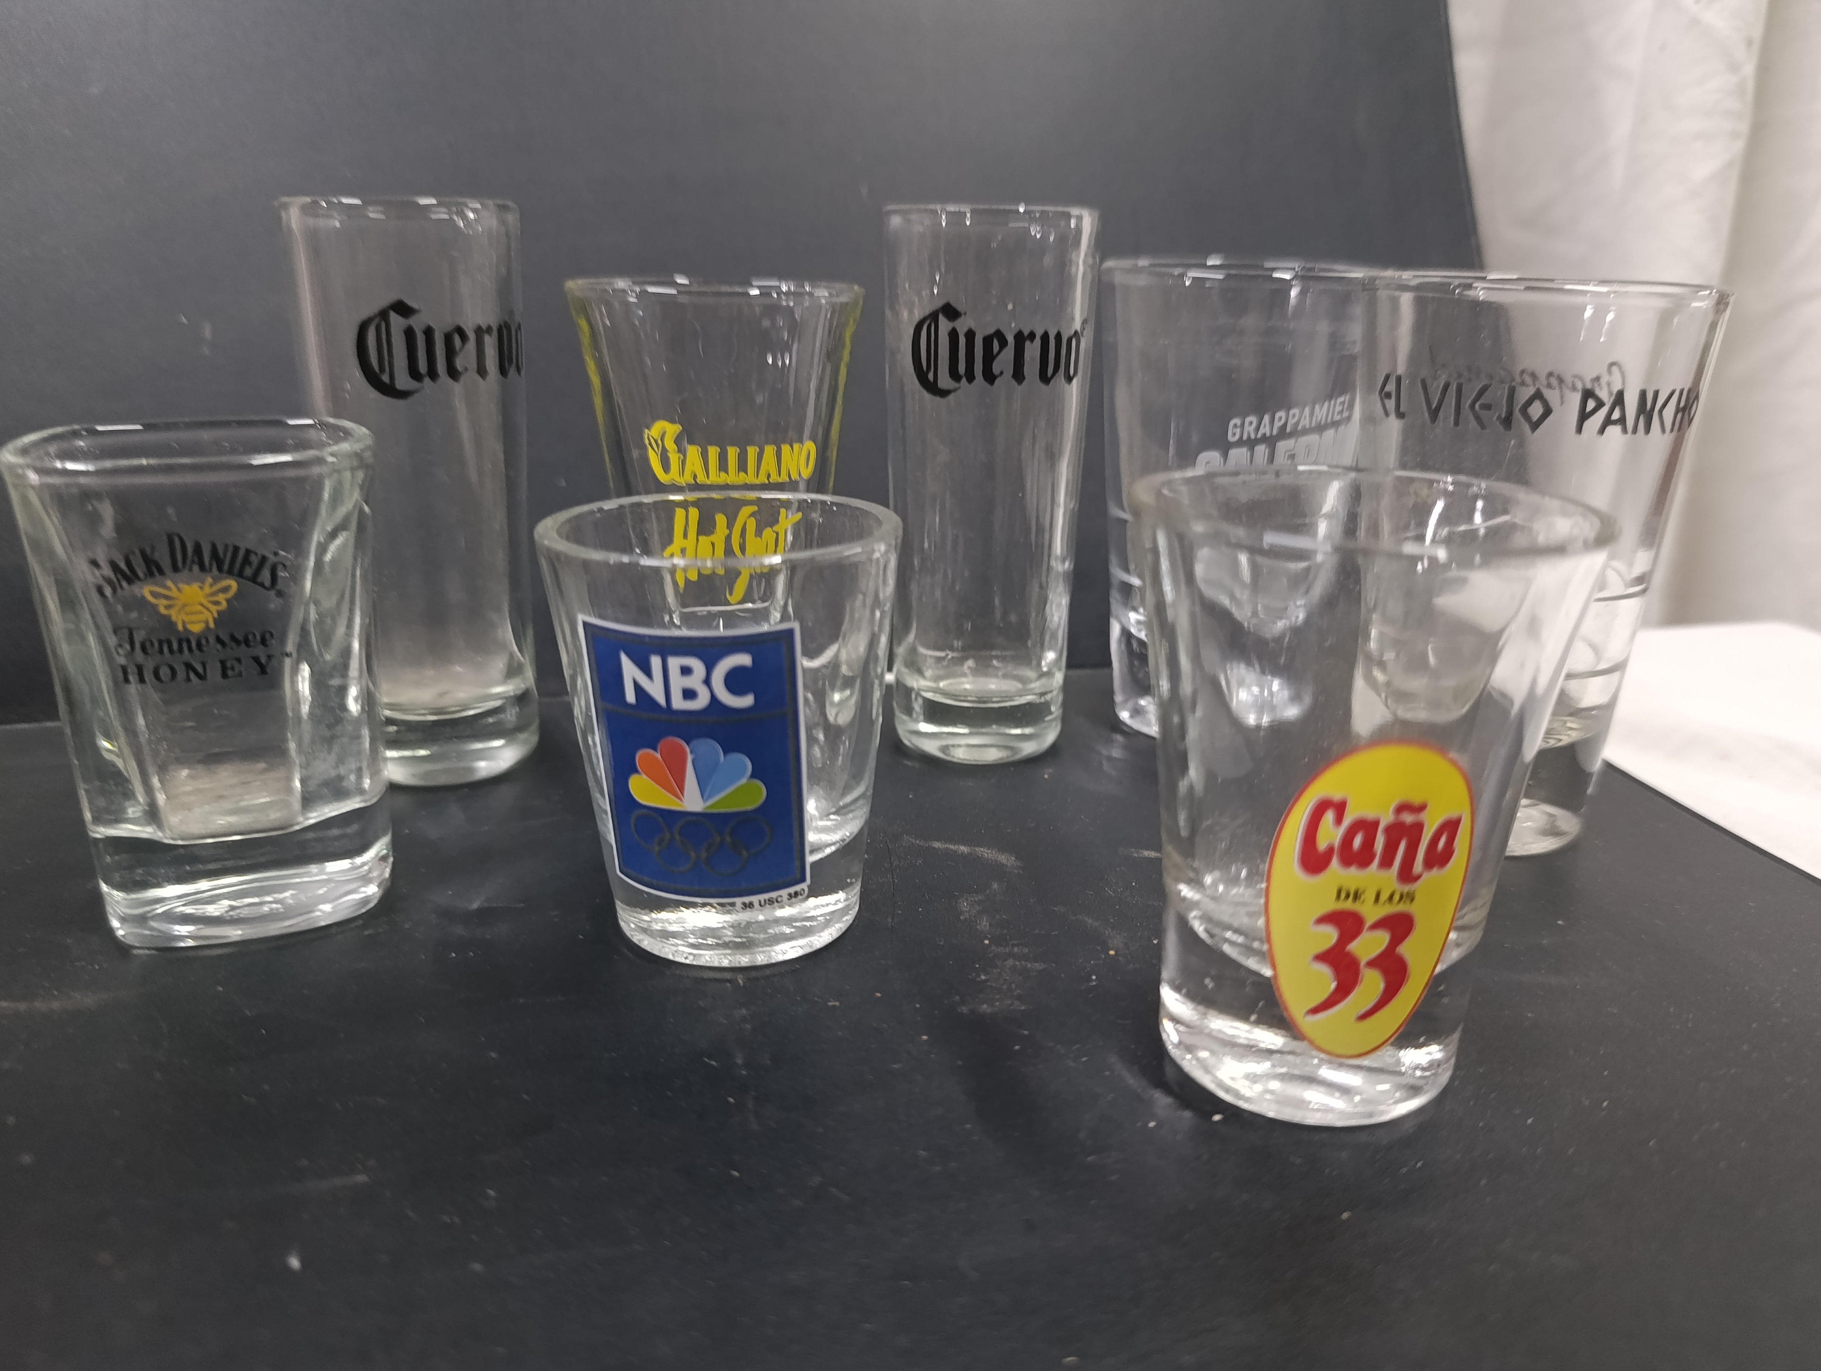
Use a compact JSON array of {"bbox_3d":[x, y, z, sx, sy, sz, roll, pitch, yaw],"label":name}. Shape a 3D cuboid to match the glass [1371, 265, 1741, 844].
[{"bbox_3d":[0.102,-0.022,0.223,0.055,0.094,0.055,7,19,17],"label":"glass"}]

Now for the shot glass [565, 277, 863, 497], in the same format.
[{"bbox_3d":[-0.037,-0.032,0.250,0.055,0.092,0.055,-4,19,-13],"label":"shot glass"}]

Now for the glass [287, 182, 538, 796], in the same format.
[{"bbox_3d":[-0.091,-0.036,0.240,0.040,0.105,0.040,-14,24,-37],"label":"glass"}]

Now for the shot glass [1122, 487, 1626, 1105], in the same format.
[{"bbox_3d":[0.051,0.013,0.154,0.052,0.070,0.052,2,19,5],"label":"shot glass"}]

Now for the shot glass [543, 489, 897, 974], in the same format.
[{"bbox_3d":[-0.027,0.006,0.189,0.051,0.060,0.051,1,19,2],"label":"shot glass"}]

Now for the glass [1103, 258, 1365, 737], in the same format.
[{"bbox_3d":[0.068,-0.040,0.269,0.059,0.097,0.059,-1,19,-5],"label":"glass"}]

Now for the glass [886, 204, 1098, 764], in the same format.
[{"bbox_3d":[0.014,-0.039,0.254,0.040,0.105,0.040,1,19,1],"label":"glass"}]

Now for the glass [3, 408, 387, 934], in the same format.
[{"bbox_3d":[-0.103,-0.002,0.193,0.048,0.070,0.048,-5,19,-17],"label":"glass"}]

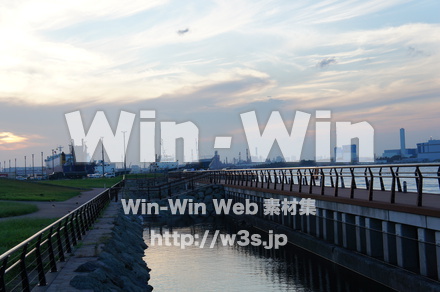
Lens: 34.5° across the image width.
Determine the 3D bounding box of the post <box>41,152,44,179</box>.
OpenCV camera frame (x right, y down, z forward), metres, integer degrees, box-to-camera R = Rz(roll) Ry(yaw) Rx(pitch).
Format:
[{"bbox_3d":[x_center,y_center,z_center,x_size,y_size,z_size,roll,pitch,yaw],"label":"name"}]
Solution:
[{"bbox_3d":[-62.730,6.994,250.000,0.700,9.400,0.600,-1,-2,-17],"label":"post"}]

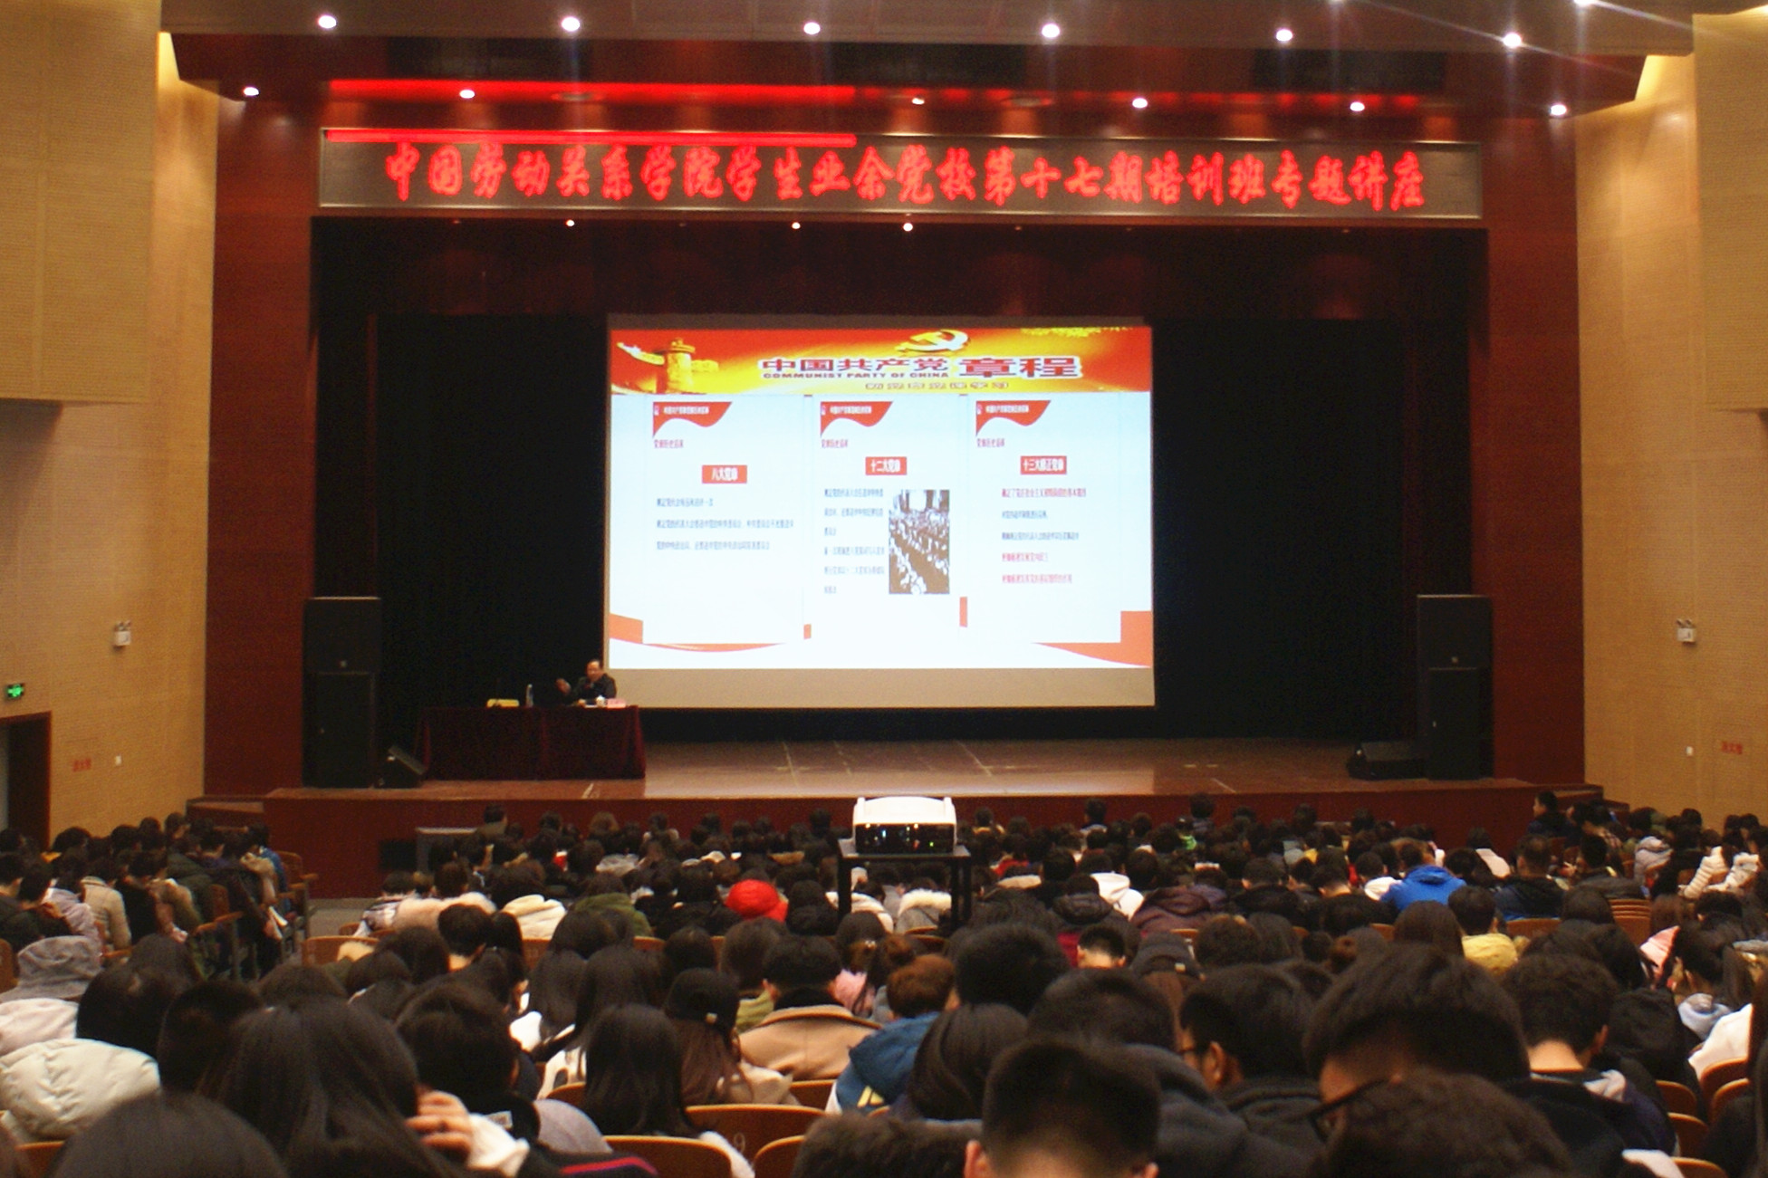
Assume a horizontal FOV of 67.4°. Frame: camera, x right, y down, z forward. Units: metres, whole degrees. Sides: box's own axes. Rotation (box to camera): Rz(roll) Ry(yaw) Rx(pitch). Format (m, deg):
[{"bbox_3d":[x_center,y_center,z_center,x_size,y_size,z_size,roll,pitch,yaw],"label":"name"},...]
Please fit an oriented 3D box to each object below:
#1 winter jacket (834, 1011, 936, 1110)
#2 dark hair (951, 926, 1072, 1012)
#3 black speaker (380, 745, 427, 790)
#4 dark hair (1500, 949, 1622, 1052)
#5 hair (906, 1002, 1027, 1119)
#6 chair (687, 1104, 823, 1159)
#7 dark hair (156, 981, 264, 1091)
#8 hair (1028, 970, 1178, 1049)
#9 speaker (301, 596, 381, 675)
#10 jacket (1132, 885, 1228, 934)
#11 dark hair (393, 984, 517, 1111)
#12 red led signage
[{"bbox_3d":[0.107,1.441,3.620,0.500,0.600,0.400,0,-2,3],"label":"winter jacket"},{"bbox_3d":[0.233,0.726,2.420,0.205,0.200,0.220,0,-2,-2],"label":"dark hair"},{"bbox_3d":[-4.820,1.784,13.350,0.450,0.410,0.520,0,-2,-9],"label":"black speaker"},{"bbox_3d":[1.071,0.659,2.100,0.190,0.175,0.210,0,-2,-7],"label":"dark hair"},{"bbox_3d":[0.125,0.688,1.920,0.195,0.185,0.210,0,-2,-2],"label":"hair"},{"bbox_3d":[-0.360,1.790,3.580,0.500,0.920,0.580,0,-2,-2],"label":"chair"},{"bbox_3d":[-1.042,0.700,2.060,0.185,0.190,0.215,0,-2,-2],"label":"dark hair"},{"bbox_3d":[0.315,0.646,1.920,0.210,0.190,0.220,0,-2,-2],"label":"hair"},{"bbox_3d":[-5.460,0.477,13.476,0.700,0.760,0.560,0,-2,-10],"label":"speaker"},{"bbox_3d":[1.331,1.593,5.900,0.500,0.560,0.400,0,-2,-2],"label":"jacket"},{"bbox_3d":[-0.664,0.713,2.060,0.190,0.205,0.215,0,-2,-2],"label":"dark hair"},{"bbox_3d":[0.290,-4.330,13.830,12.100,0.800,0.150,0,-2,-2],"label":"red led signage"}]

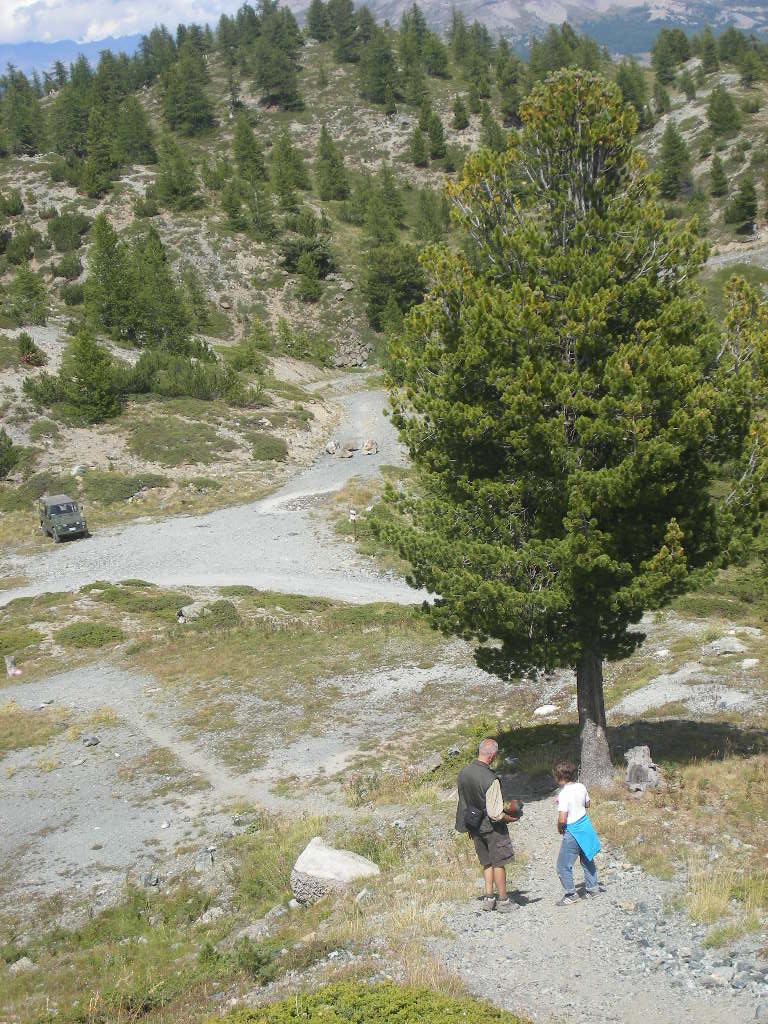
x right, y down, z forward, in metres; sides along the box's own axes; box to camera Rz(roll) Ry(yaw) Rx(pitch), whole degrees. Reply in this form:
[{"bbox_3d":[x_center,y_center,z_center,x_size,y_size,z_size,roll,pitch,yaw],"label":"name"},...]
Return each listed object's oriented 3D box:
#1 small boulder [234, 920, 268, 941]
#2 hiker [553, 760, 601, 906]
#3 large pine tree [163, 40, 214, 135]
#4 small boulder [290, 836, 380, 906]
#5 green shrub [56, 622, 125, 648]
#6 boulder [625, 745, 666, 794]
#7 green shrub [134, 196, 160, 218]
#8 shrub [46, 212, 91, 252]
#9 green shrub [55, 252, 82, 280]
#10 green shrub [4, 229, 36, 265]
[{"bbox_3d":[-1.350,4.275,20.800,0.350,0.180,0.280,0,11,0],"label":"small boulder"},{"bbox_3d":[1.990,3.324,21.100,0.400,1.530,0.480,10,15,42],"label":"hiker"},{"bbox_3d":[-21.838,-47.419,228.000,5.700,10.400,5.700,0,11,0],"label":"large pine tree"},{"bbox_3d":[-0.498,3.747,21.300,0.920,0.540,0.680,0,11,0],"label":"small boulder"},{"bbox_3d":[-9.203,3.872,64.000,2.100,0.600,1.800,0,11,0],"label":"green shrub"},{"bbox_3d":[3.099,3.052,24.300,0.460,0.500,0.360,0,11,0],"label":"boulder"},{"bbox_3d":[-22.015,-28.345,190.000,2.400,1.900,2.200,0,11,0],"label":"green shrub"},{"bbox_3d":[-27.514,-24.462,178.000,3.800,3.400,3.500,0,11,0],"label":"shrub"},{"bbox_3d":[-26.277,-20.447,170.000,2.300,2.200,2.200,0,11,0],"label":"green shrub"},{"bbox_3d":[-24.387,-17.827,137.000,2.100,2.200,2.000,0,11,0],"label":"green shrub"}]

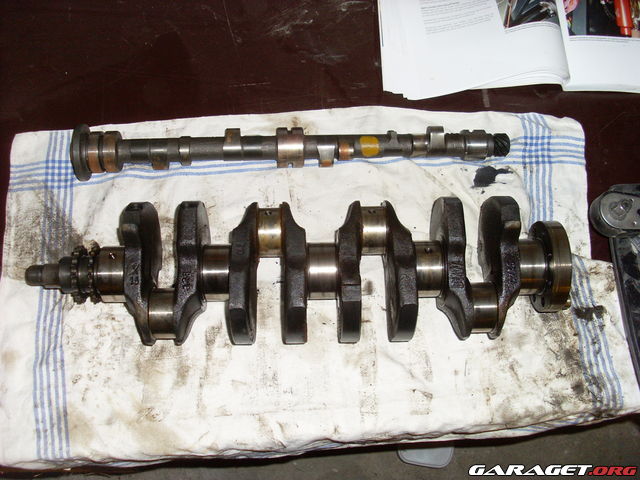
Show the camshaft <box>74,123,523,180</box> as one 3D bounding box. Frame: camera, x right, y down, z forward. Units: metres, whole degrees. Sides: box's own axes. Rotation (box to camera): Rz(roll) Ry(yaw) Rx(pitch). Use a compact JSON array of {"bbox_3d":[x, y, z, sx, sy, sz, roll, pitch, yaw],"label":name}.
[{"bbox_3d":[-0.026,-0.098,0.749,0.455,0.059,0.059,-1,72,-2],"label":"camshaft"}]

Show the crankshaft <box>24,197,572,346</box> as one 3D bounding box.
[{"bbox_3d":[-0.024,0.031,0.683,0.512,0.096,0.141,-1,72,-2],"label":"crankshaft"}]

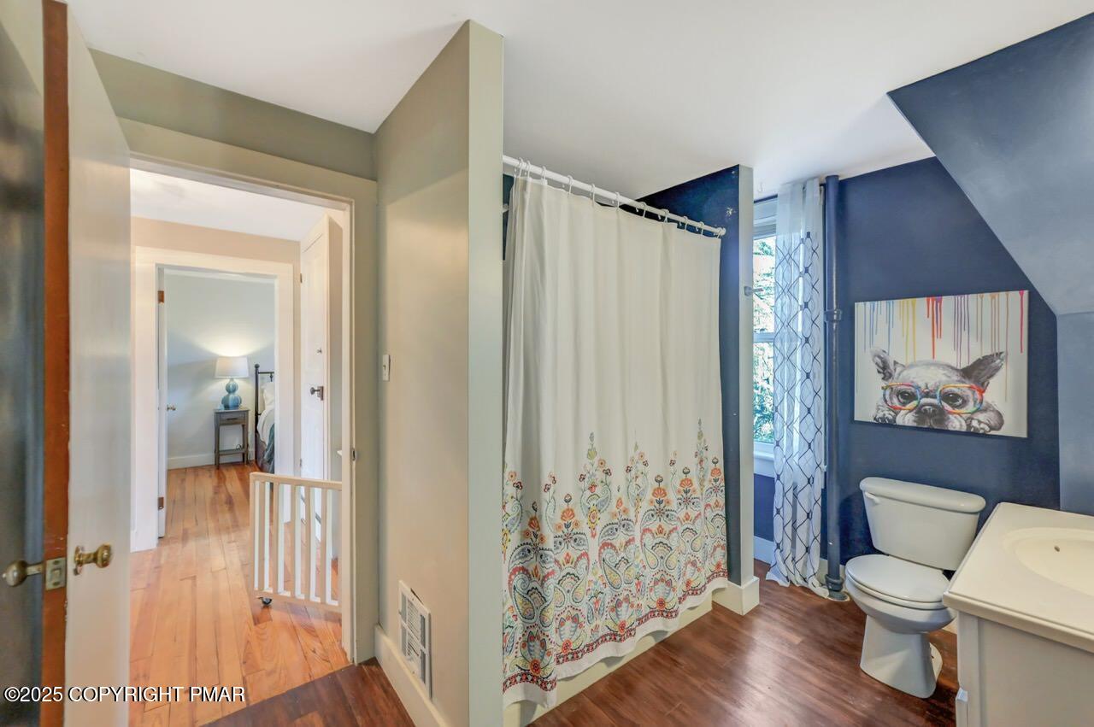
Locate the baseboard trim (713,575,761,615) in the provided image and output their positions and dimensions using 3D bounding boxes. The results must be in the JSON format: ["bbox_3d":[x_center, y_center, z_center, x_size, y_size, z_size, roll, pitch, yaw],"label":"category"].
[{"bbox_3d":[1.044,1.249,2.356,0.170,0.155,0.180,0,0,-37],"label":"baseboard trim"}]

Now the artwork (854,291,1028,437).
[{"bbox_3d":[1.936,-0.001,2.136,0.035,0.650,0.635,0,0,-41],"label":"artwork"}]

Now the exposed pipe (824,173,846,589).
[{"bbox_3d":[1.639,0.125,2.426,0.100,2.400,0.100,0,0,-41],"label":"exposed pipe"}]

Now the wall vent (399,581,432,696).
[{"bbox_3d":[-0.502,1.027,1.600,0.022,0.302,0.290,0,0,-40],"label":"wall vent"}]

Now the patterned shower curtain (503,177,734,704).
[{"bbox_3d":[0.387,0.275,1.861,1.390,1.870,0.130,0,0,-37],"label":"patterned shower curtain"}]

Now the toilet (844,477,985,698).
[{"bbox_3d":[1.630,0.970,1.923,0.740,0.715,0.460,0,0,-41],"label":"toilet"}]

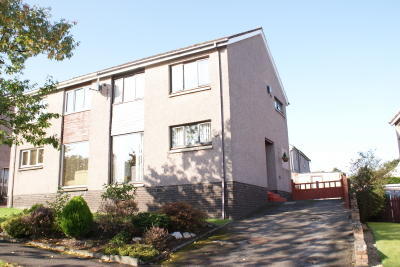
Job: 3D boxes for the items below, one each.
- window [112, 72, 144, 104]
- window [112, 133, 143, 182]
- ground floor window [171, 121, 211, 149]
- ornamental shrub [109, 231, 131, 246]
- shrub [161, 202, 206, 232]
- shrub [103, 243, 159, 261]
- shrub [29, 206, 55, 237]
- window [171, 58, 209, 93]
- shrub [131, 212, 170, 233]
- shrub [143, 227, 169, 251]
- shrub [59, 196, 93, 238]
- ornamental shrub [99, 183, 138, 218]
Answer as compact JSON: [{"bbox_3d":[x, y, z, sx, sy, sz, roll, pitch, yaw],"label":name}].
[{"bbox_3d":[-3.033,-1.920,14.342,1.756,1.168,0.120,-8,-15,27],"label":"window"},{"bbox_3d":[-2.930,1.002,13.628,1.773,2.028,0.120,-8,-15,27],"label":"window"},{"bbox_3d":[-0.322,0.078,12.431,1.757,0.879,0.120,-8,-15,27],"label":"ground floor window"},{"bbox_3d":[-1.923,2.509,7.966,0.510,0.371,0.500,2,-14,-13],"label":"ornamental shrub"},{"bbox_3d":[-0.490,2.465,9.863,1.392,0.830,1.253,-8,-14,27],"label":"shrub"},{"bbox_3d":[-1.530,2.550,7.315,1.380,0.331,0.828,-8,-14,27],"label":"shrub"},{"bbox_3d":[-4.814,2.656,10.138,0.713,0.853,0.713,-8,-14,27],"label":"shrub"},{"bbox_3d":[-0.407,-2.279,13.254,1.831,1.225,0.150,-8,-14,27],"label":"window"},{"bbox_3d":[-1.417,2.549,9.547,1.111,0.555,0.900,1,-13,-8],"label":"shrub"},{"bbox_3d":[-1.012,2.387,7.578,0.573,0.529,0.550,1,-13,-7],"label":"shrub"},{"bbox_3d":[-3.373,2.276,9.033,0.893,1.104,0.880,4,-14,-20],"label":"shrub"},{"bbox_3d":[-3.009,2.483,12.482,1.443,1.283,1.299,-8,-14,27],"label":"ornamental shrub"}]

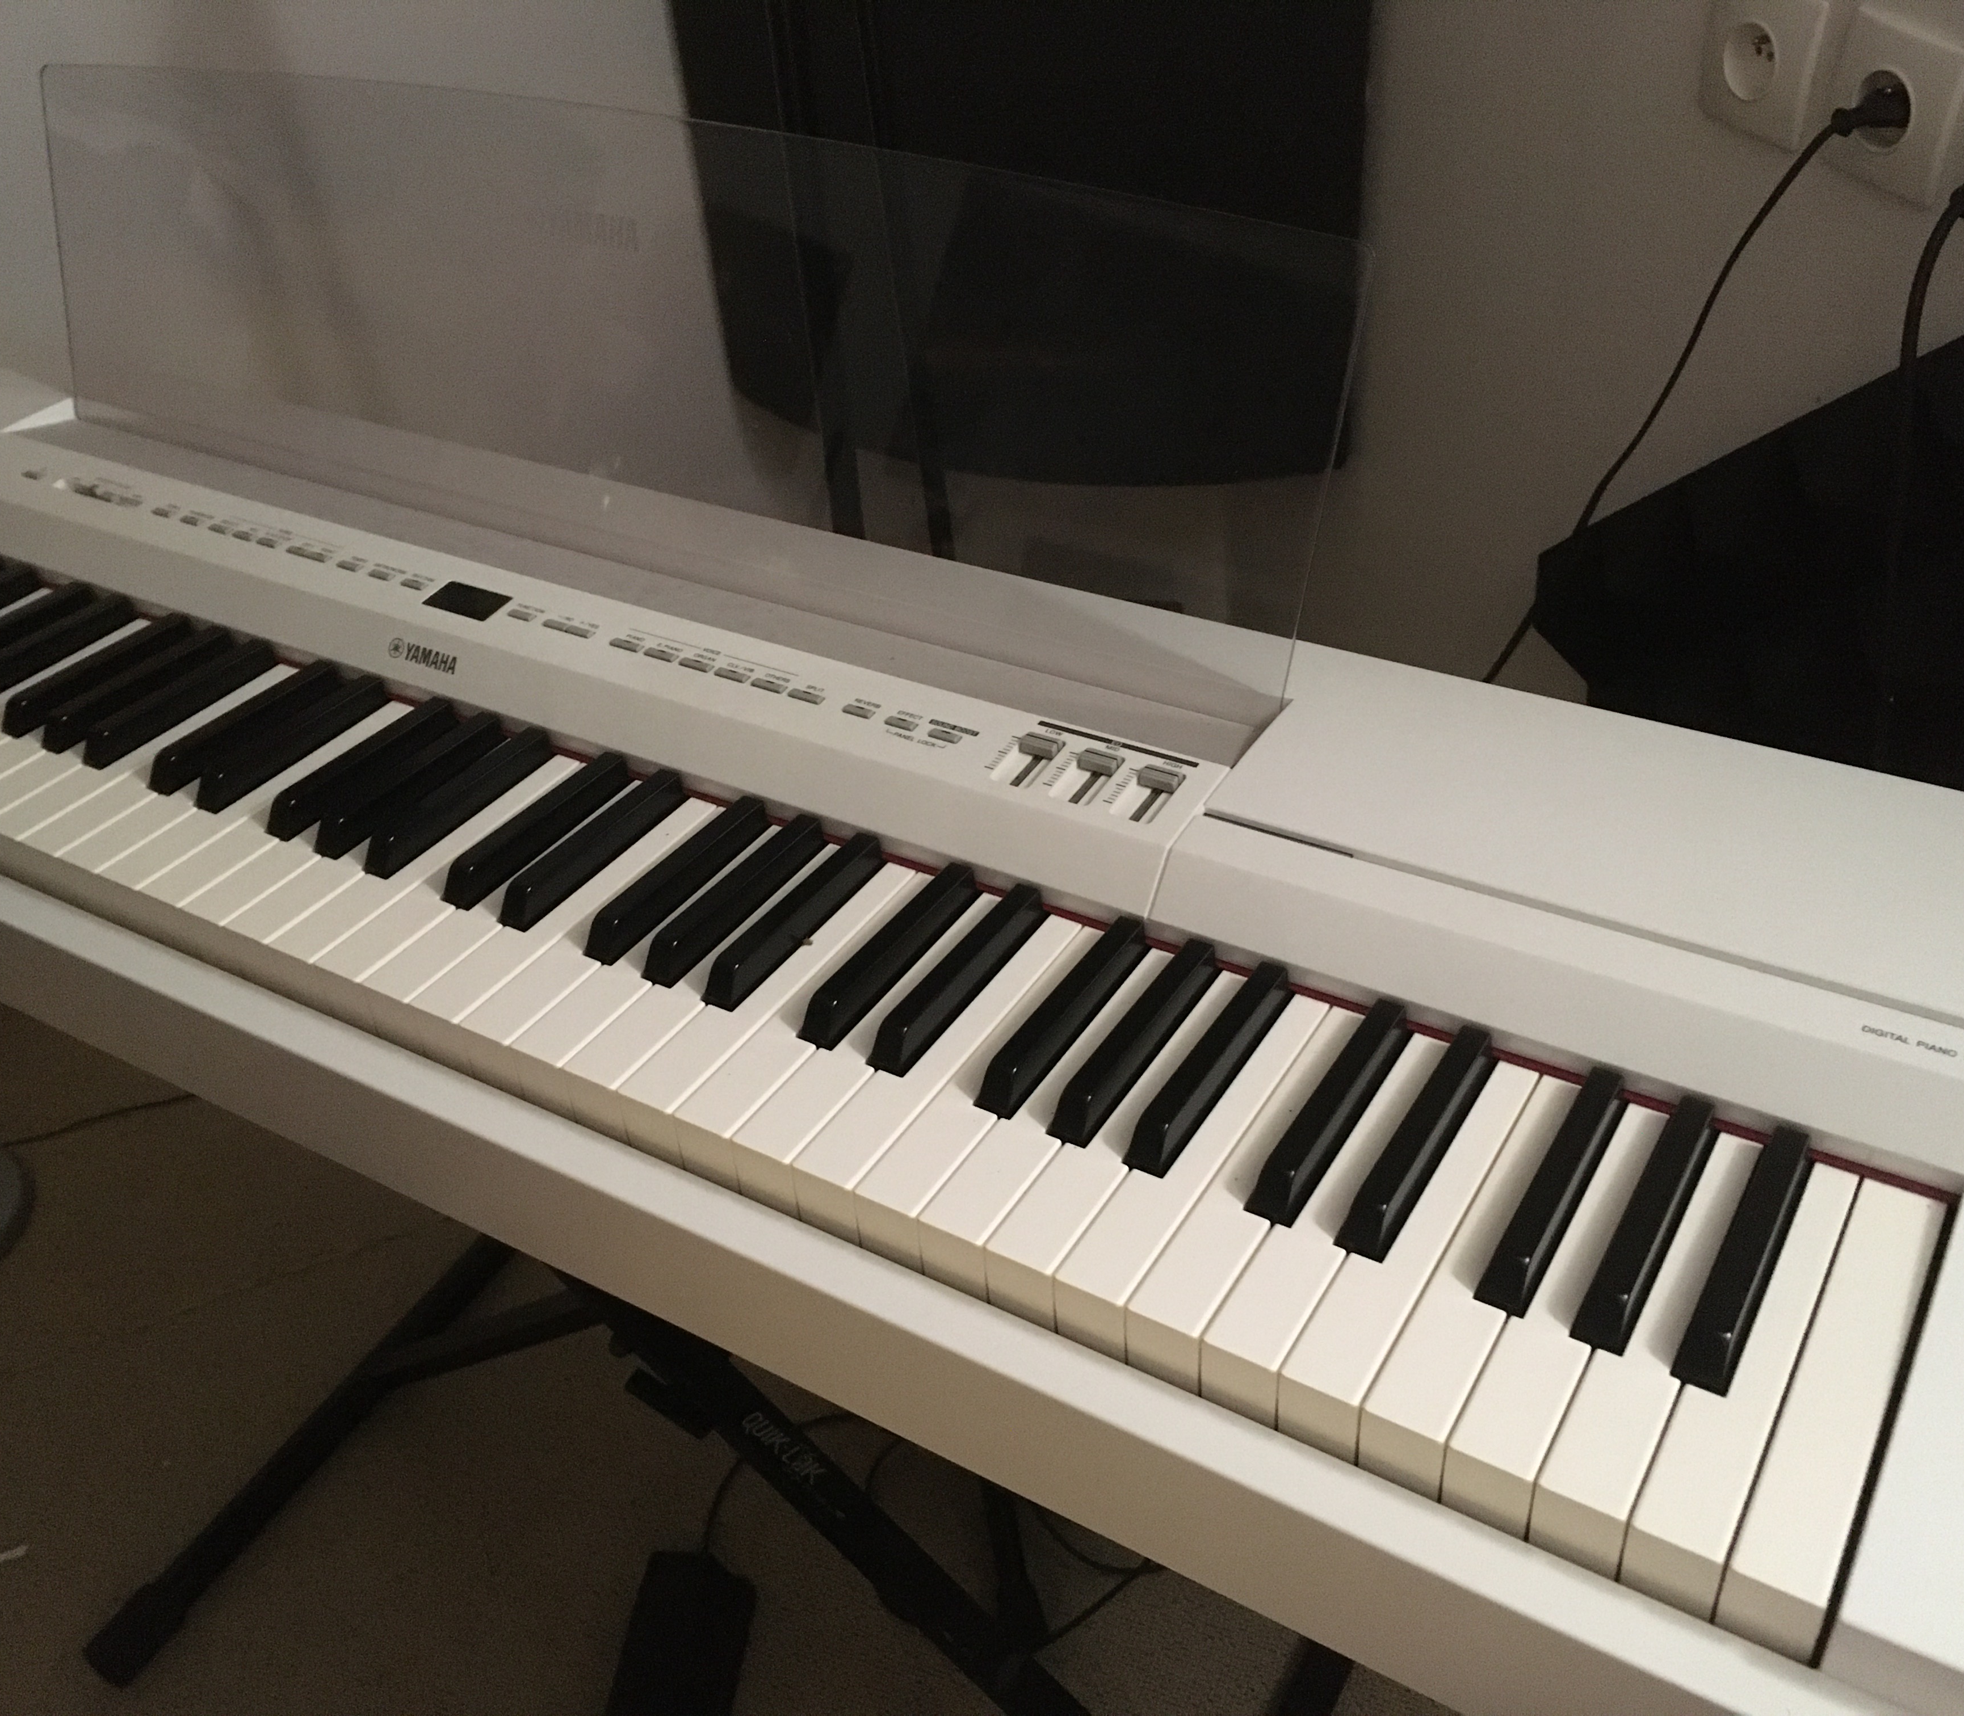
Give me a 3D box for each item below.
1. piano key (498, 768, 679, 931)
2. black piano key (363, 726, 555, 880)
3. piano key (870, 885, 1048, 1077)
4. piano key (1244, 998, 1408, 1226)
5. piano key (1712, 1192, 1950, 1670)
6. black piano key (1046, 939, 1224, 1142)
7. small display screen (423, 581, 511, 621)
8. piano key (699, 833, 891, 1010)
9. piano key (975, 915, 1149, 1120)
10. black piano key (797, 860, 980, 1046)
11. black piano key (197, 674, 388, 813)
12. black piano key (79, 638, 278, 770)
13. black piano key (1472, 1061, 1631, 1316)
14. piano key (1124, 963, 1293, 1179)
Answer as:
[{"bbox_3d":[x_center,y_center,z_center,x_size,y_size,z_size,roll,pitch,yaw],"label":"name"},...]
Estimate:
[{"bbox_3d":[-0.146,-0.005,0.727,0.013,0.012,0.097,18,41,26],"label":"piano key"},{"bbox_3d":[-0.205,-0.024,0.758,0.013,0.012,0.097,18,41,26],"label":"black piano key"},{"bbox_3d":[-0.007,0.040,0.651,0.014,0.011,0.096,18,41,27],"label":"piano key"},{"bbox_3d":[0.108,0.076,0.590,0.013,0.013,0.096,18,41,27],"label":"piano key"},{"bbox_3d":[0.229,0.146,0.515,0.023,0.025,0.146,18,41,27],"label":"piano key"},{"bbox_3d":[0.051,0.058,0.625,0.013,0.012,0.097,18,41,26],"label":"black piano key"},{"bbox_3d":[-0.221,-0.110,0.825,0.035,0.003,0.018,18,47,26],"label":"small display screen"},{"bbox_3d":[-0.065,0.021,0.682,0.014,0.011,0.096,18,41,27],"label":"piano key"},{"bbox_3d":[0.028,0.051,0.633,0.014,0.011,0.096,18,41,27],"label":"piano key"},{"bbox_3d":[-0.032,0.032,0.663,0.013,0.013,0.096,18,41,27],"label":"black piano key"},{"bbox_3d":[-0.286,-0.049,0.799,0.014,0.011,0.096,18,41,27],"label":"black piano key"},{"bbox_3d":[-0.346,-0.068,0.830,0.013,0.012,0.097,18,41,26],"label":"black piano key"},{"bbox_3d":[0.168,0.095,0.559,0.014,0.011,0.096,18,41,27],"label":"black piano key"},{"bbox_3d":[0.073,0.065,0.609,0.014,0.011,0.096,18,41,27],"label":"piano key"}]

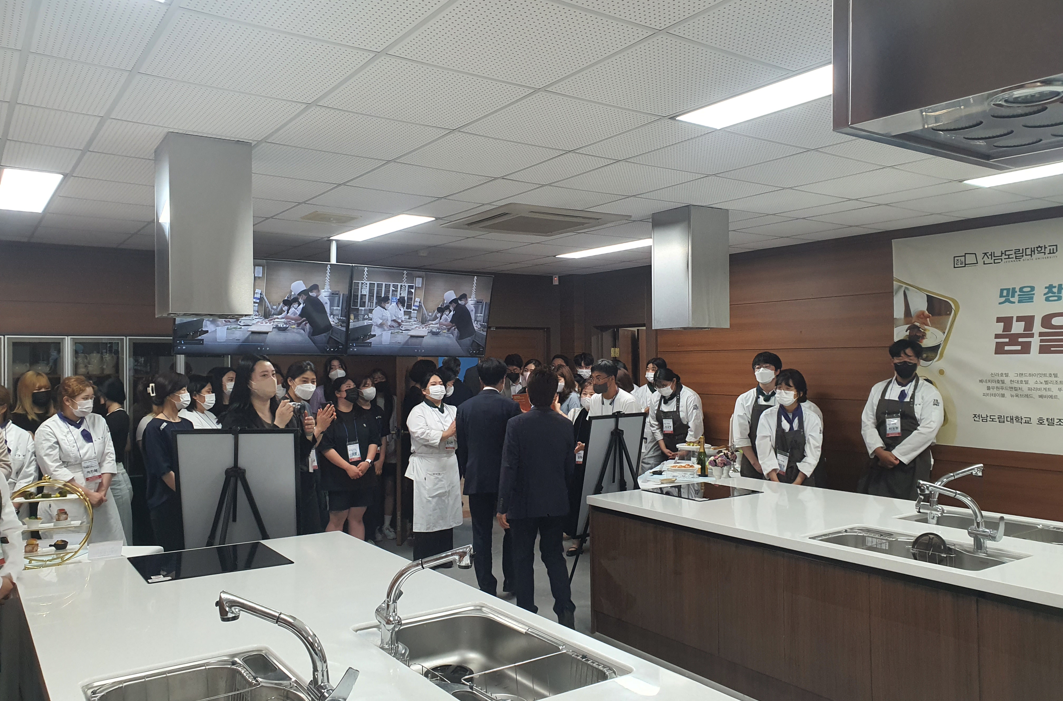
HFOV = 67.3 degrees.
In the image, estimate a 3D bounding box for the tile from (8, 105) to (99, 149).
[{"bbox_3d":[-1.923,-0.897,3.202,0.290,0.020,0.590,0,-1,-35],"label":"tile"}]

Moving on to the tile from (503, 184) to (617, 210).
[{"bbox_3d":[0.170,-0.900,4.757,0.600,0.020,0.600,0,0,-36],"label":"tile"}]

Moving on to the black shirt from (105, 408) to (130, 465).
[{"bbox_3d":[-2.962,0.608,5.600,0.250,0.440,0.400,-1,-1,30],"label":"black shirt"}]

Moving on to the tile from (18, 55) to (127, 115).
[{"bbox_3d":[-1.585,-0.907,2.757,0.300,0.020,0.600,0,0,-36],"label":"tile"}]

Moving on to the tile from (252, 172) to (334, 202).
[{"bbox_3d":[-1.432,-0.890,4.350,0.600,0.020,0.600,0,0,-36],"label":"tile"}]

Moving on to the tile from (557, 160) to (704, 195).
[{"bbox_3d":[0.520,-0.917,4.270,0.600,0.020,0.600,0,0,-36],"label":"tile"}]

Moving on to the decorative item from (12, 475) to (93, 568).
[{"bbox_3d":[-2.115,0.736,3.475,0.370,0.390,0.150,0,-1,-35],"label":"decorative item"}]

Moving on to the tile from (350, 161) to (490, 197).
[{"bbox_3d":[-0.593,-0.901,4.205,0.590,0.020,0.590,0,-1,-36],"label":"tile"}]

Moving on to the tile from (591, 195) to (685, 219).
[{"bbox_3d":[0.656,-0.909,5.082,0.595,0.018,0.595,0,-1,-35],"label":"tile"}]

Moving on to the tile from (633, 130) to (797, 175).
[{"bbox_3d":[0.867,-0.928,3.776,0.600,0.020,0.600,0,0,-36],"label":"tile"}]

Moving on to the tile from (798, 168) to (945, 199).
[{"bbox_3d":[1.900,-0.938,4.510,0.600,0.020,0.600,0,0,-36],"label":"tile"}]

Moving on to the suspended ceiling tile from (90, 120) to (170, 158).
[{"bbox_3d":[-1.576,-0.898,3.501,0.590,0.020,0.590,0,-1,-36],"label":"suspended ceiling tile"}]

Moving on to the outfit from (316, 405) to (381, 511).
[{"bbox_3d":[-1.507,0.886,6.600,0.490,0.870,0.320,0,-1,-27],"label":"outfit"}]

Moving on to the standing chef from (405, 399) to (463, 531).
[{"bbox_3d":[-0.810,1.000,6.680,0.480,1.620,0.360,0,-1,-41],"label":"standing chef"}]

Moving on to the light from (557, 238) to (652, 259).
[{"bbox_3d":[0.725,-0.895,6.980,0.300,0.060,1.200,0,0,-36],"label":"light"}]

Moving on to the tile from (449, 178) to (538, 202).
[{"bbox_3d":[-0.208,-0.889,4.450,0.290,0.020,0.590,0,-1,-35],"label":"tile"}]

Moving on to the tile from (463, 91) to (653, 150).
[{"bbox_3d":[0.105,-0.920,3.216,0.595,0.018,0.595,0,-1,-35],"label":"tile"}]

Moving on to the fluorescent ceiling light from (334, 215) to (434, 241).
[{"bbox_3d":[-1.096,-0.891,5.769,0.285,0.050,1.210,0,-1,-36],"label":"fluorescent ceiling light"}]

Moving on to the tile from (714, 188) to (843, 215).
[{"bbox_3d":[1.517,-0.916,4.890,0.590,0.020,0.590,0,-1,-35],"label":"tile"}]

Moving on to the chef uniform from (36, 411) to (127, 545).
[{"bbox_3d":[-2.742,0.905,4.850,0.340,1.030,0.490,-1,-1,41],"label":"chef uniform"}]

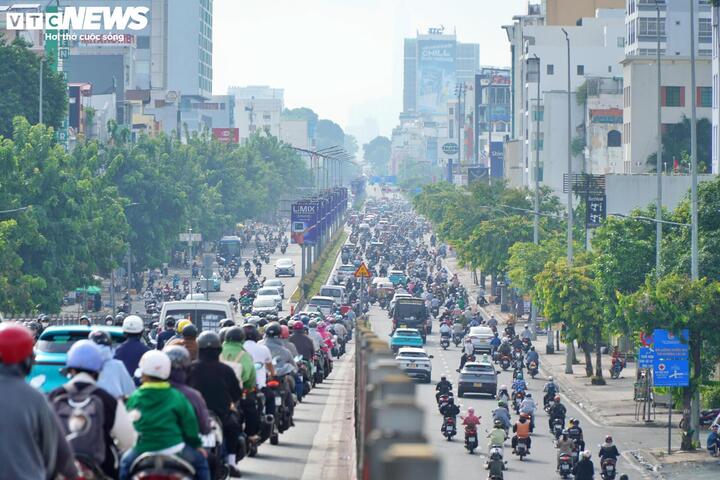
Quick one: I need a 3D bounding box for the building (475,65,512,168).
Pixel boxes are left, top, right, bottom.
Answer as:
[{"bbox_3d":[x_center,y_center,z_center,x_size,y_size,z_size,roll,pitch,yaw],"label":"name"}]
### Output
[{"bbox_3d":[23.361,-14.917,525.801,7.000,27.220,11.000,0,1,16],"label":"building"}]

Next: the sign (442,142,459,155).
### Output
[{"bbox_3d":[14.406,-14.488,499.804,2.550,1.910,0.250,0,1,0],"label":"sign"}]

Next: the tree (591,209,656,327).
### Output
[{"bbox_3d":[13.603,2.370,162.088,4.200,7.990,4.200,0,1,0],"label":"tree"}]

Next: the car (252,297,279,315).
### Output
[{"bbox_3d":[-6.485,4.605,216.149,1.780,1.500,4.300,0,1,0],"label":"car"}]

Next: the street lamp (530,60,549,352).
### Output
[{"bbox_3d":[10.317,-2.465,181.989,1.000,16.810,0.700,0,1,0],"label":"street lamp"}]

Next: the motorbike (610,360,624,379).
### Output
[{"bbox_3d":[12.397,6.062,151.165,0.700,1.080,1.850,0,1,9],"label":"motorbike"}]

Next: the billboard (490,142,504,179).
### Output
[{"bbox_3d":[16.198,-9.366,369.884,1.550,4.240,0.250,0,1,0],"label":"billboard"}]

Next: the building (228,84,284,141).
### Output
[{"bbox_3d":[-27.672,-24.729,847.664,14.500,33.010,18.000,0,1,0],"label":"building"}]

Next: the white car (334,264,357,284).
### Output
[{"bbox_3d":[-1.239,3.008,288.131,1.800,1.600,4.400,0,1,0],"label":"white car"}]

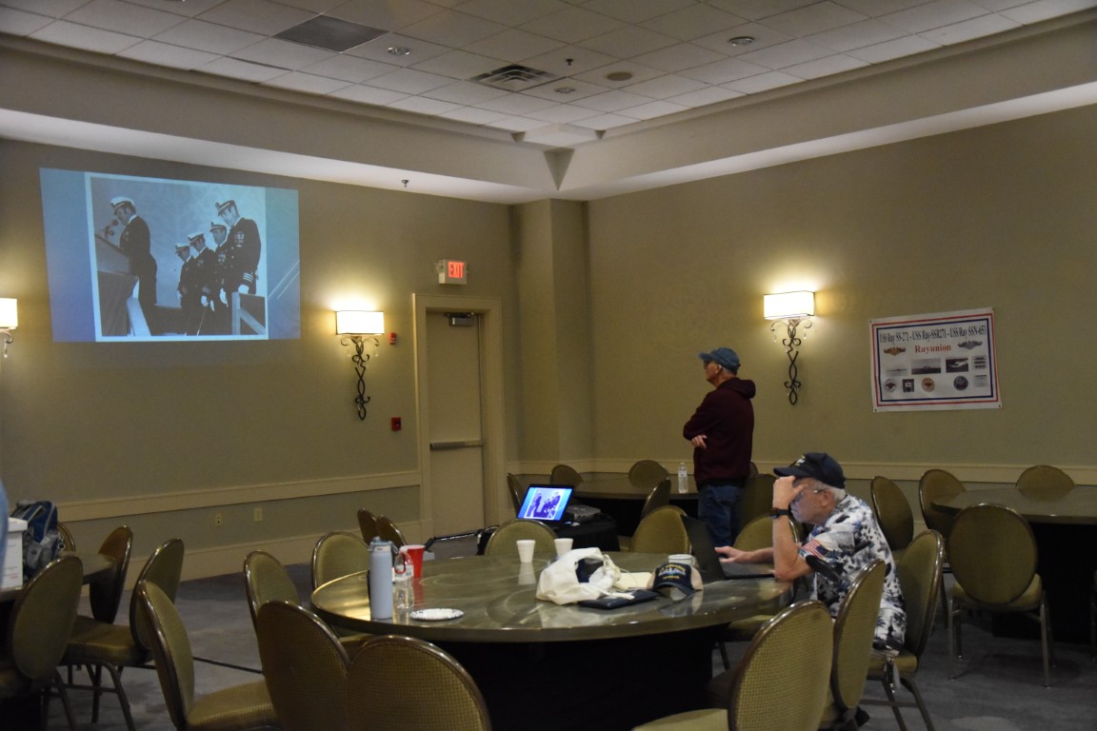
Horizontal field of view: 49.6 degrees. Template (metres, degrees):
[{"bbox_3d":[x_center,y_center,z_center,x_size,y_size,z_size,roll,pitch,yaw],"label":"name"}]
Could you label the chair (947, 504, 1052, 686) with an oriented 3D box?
[{"bbox_3d":[2.294,1.114,6.055,0.455,0.875,0.550,-3,-2,26],"label":"chair"}]

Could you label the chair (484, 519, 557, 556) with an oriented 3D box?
[{"bbox_3d":[-0.070,1.159,5.447,0.460,0.865,0.560,-2,-2,-9],"label":"chair"}]

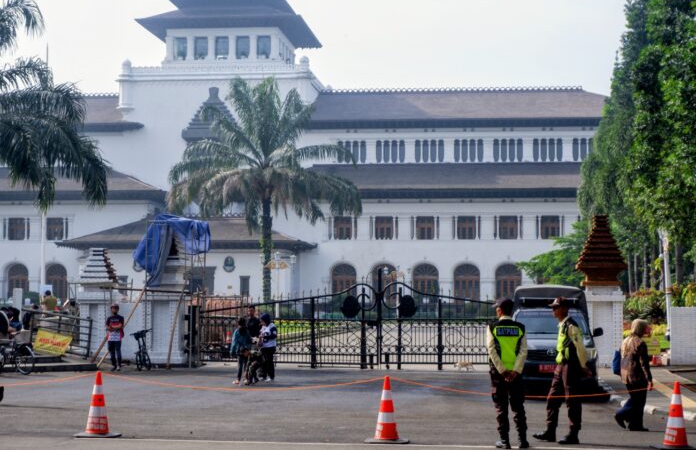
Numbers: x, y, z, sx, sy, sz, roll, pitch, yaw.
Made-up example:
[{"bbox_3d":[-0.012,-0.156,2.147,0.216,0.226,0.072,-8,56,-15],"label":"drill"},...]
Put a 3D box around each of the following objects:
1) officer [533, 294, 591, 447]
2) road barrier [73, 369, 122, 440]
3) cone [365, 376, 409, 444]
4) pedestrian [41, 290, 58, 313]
[{"bbox_3d":[2.517,1.712,15.500,0.570,1.710,0.500,1,-4,-7],"label":"officer"},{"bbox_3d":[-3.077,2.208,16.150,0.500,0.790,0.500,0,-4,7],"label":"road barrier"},{"bbox_3d":[0.463,2.206,15.760,0.480,0.775,0.480,0,-4,7],"label":"cone"},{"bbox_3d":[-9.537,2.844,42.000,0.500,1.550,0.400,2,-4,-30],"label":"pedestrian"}]

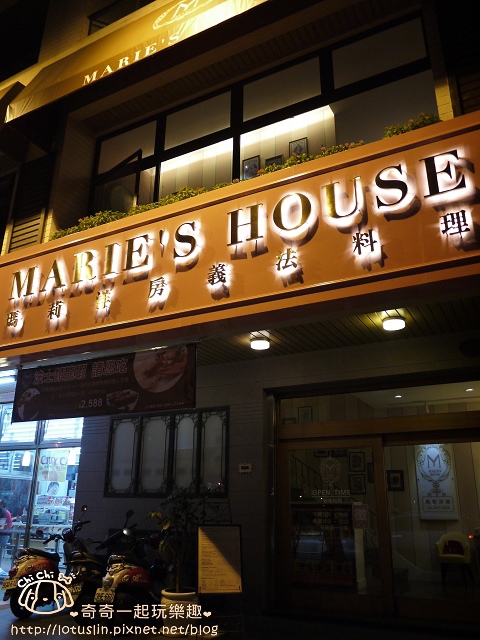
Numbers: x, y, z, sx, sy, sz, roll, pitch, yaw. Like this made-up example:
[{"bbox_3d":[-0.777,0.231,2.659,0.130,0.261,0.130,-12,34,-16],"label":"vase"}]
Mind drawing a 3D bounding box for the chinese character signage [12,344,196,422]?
[{"bbox_3d":[-2.127,0.980,7.673,3.489,0.883,0.030,-10,-22,26],"label":"chinese character signage"}]

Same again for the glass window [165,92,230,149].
[{"bbox_3d":[-0.727,-3.379,8.800,1.308,0.747,0.060,-10,-22,26],"label":"glass window"}]

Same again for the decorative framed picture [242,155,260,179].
[{"bbox_3d":[0.207,-2.681,9.190,0.329,0.453,0.030,-10,-22,26],"label":"decorative framed picture"}]

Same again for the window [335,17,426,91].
[{"bbox_3d":[1.968,-3.815,7.437,1.296,0.729,0.060,-10,-22,26],"label":"window"}]

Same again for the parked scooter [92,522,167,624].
[{"bbox_3d":[-1.213,3.191,6.505,0.660,1.120,1.700,-5,-20,15],"label":"parked scooter"}]

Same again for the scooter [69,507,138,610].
[{"bbox_3d":[-1.653,3.271,6.828,0.680,1.180,1.740,-5,-20,15],"label":"scooter"}]

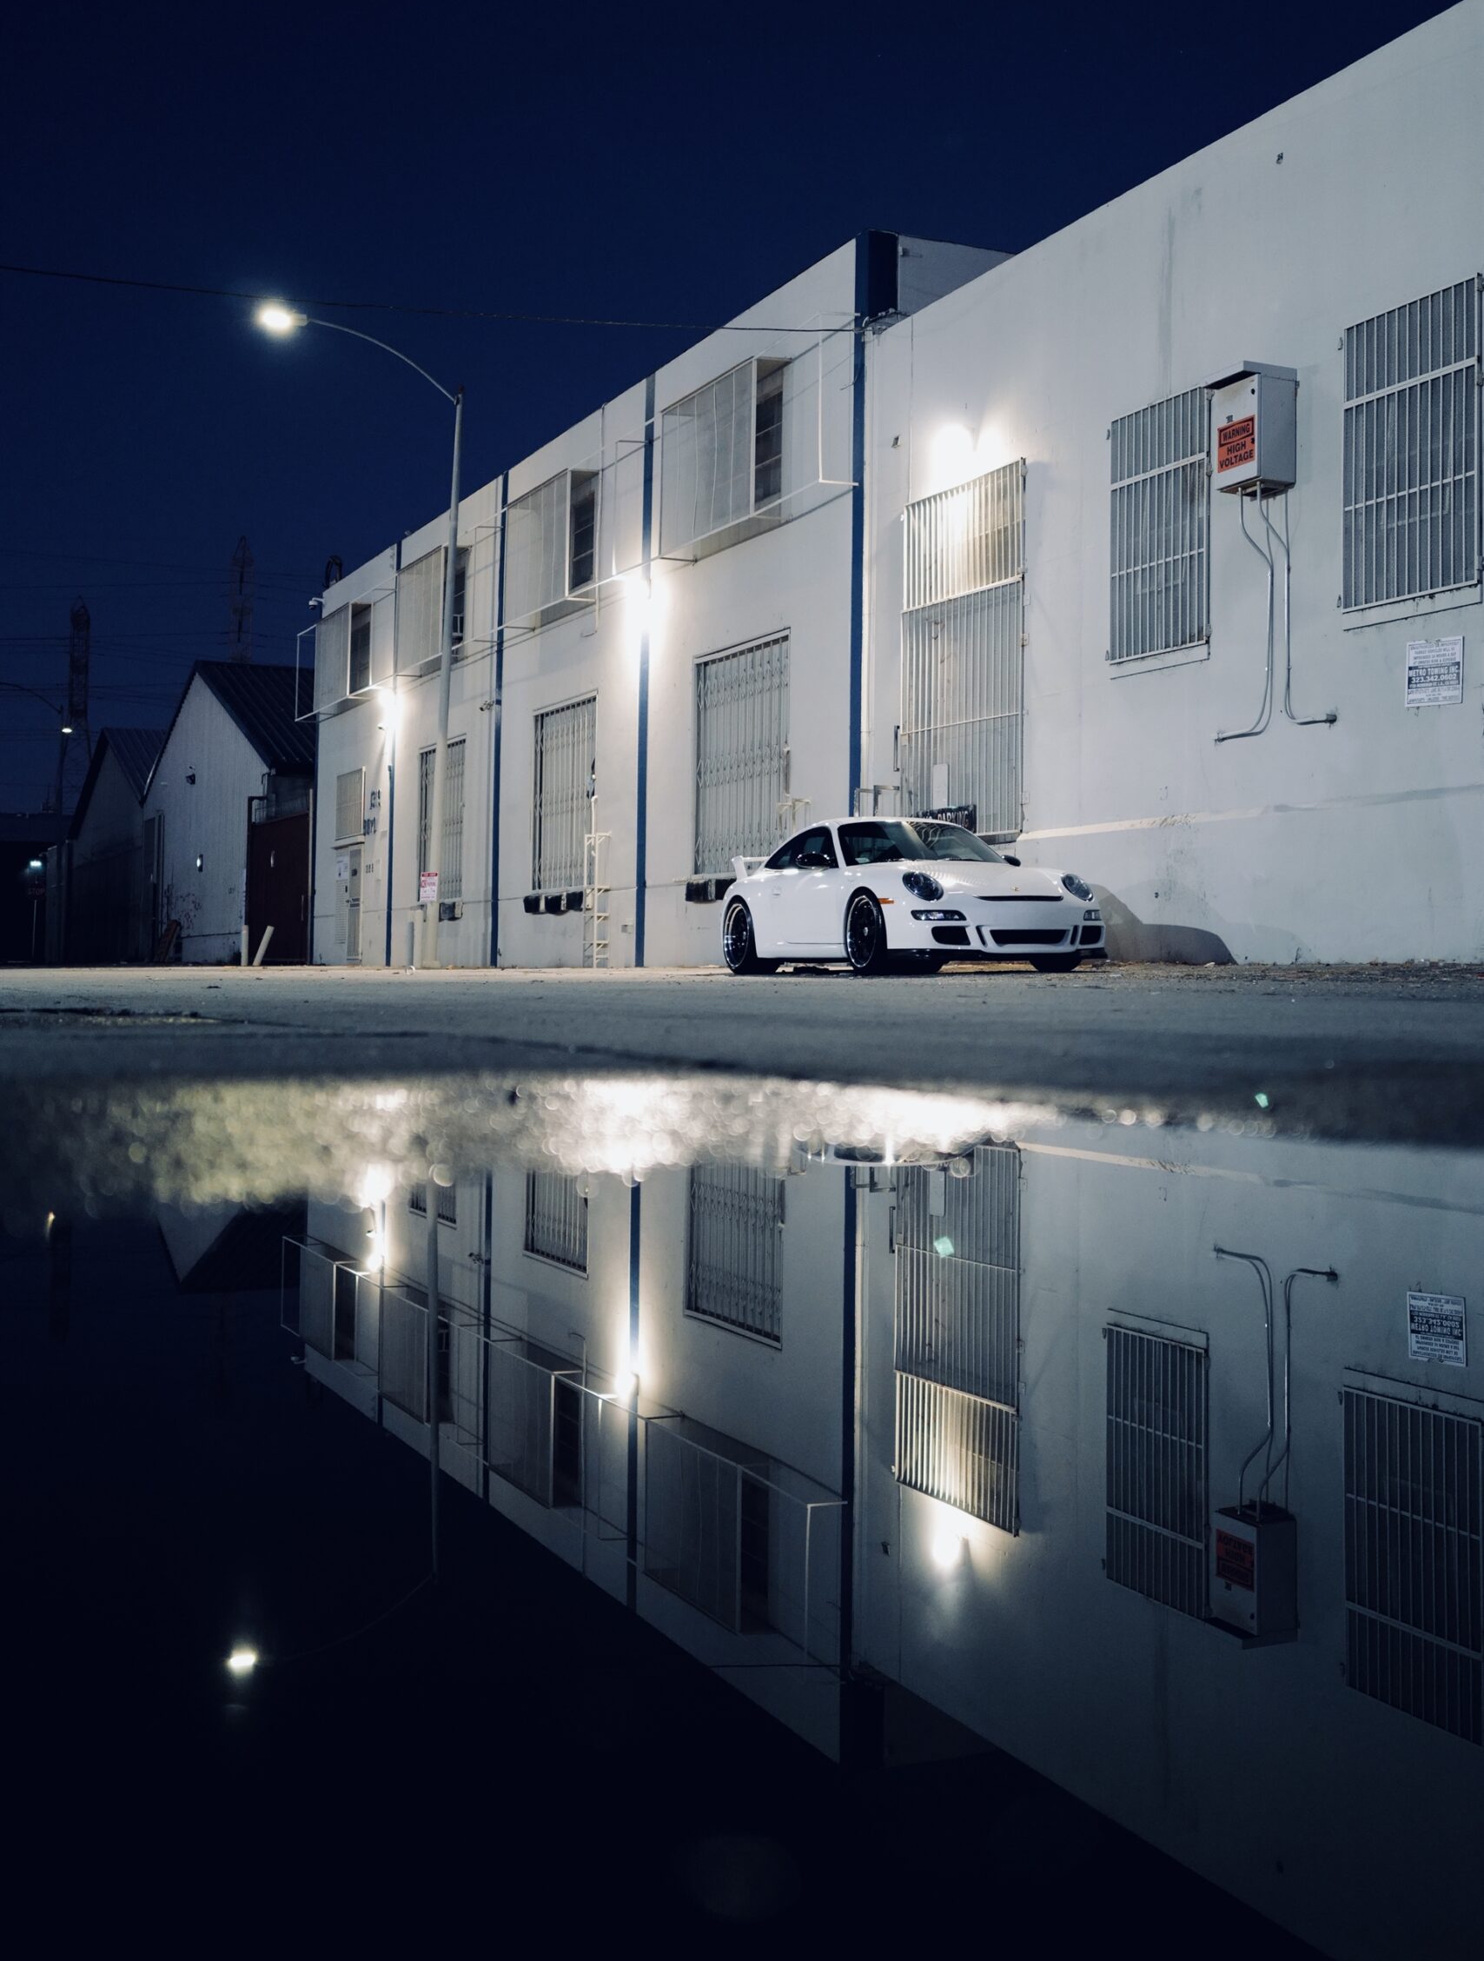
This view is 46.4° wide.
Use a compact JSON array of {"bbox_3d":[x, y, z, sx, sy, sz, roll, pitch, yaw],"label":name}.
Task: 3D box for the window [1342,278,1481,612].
[{"bbox_3d":[4.833,-3.857,12.570,0.100,2.170,1.200,1,0,-30],"label":"window"}]

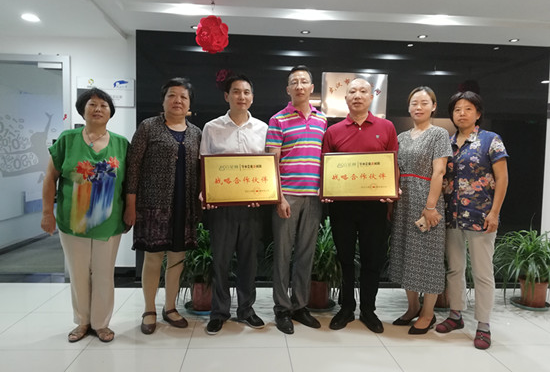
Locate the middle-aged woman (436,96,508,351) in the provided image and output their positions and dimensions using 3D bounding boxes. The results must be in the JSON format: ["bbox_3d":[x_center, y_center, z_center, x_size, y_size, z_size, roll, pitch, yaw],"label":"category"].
[{"bbox_3d":[1.294,0.191,2.790,0.450,1.600,0.360,4,4,38],"label":"middle-aged woman"}]

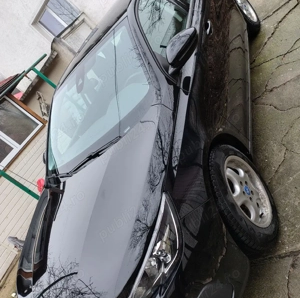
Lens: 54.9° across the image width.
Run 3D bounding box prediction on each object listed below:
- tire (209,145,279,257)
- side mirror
[{"bbox_3d":[0.514,0.280,1.733,0.210,0.632,0.632,-35,28,37],"label":"tire"},{"bbox_3d":[0.186,-0.614,1.760,0.230,0.150,0.170,-32,30,41],"label":"side mirror"}]

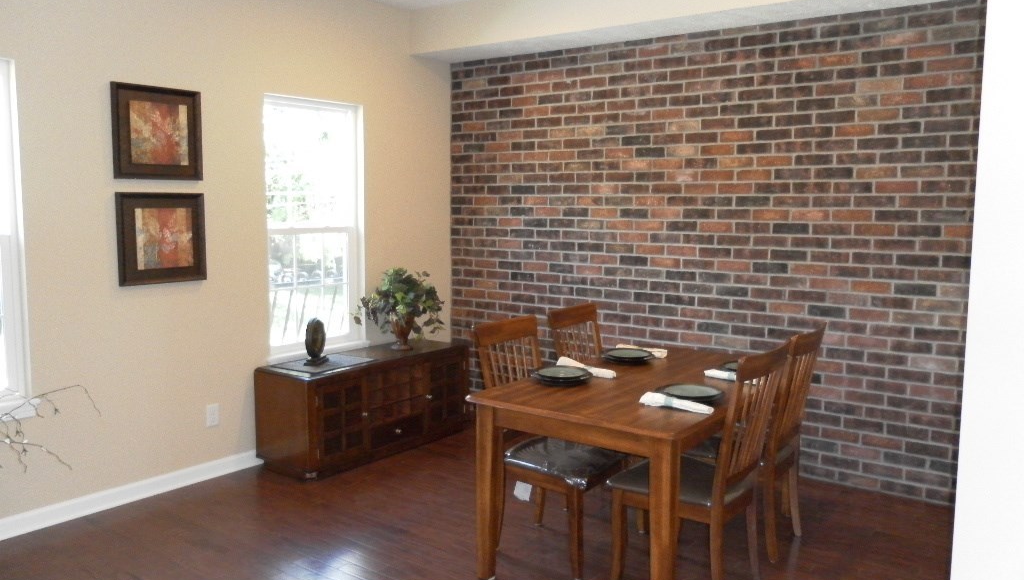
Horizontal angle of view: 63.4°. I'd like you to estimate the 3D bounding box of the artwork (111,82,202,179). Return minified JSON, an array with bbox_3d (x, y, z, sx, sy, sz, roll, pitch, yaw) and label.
[{"bbox_3d":[-1.735,-0.768,4.082,0.035,0.448,0.466,5,8,37],"label":"artwork"}]

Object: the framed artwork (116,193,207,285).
[{"bbox_3d":[-1.738,-0.255,4.136,0.035,0.448,0.466,5,8,37],"label":"framed artwork"}]

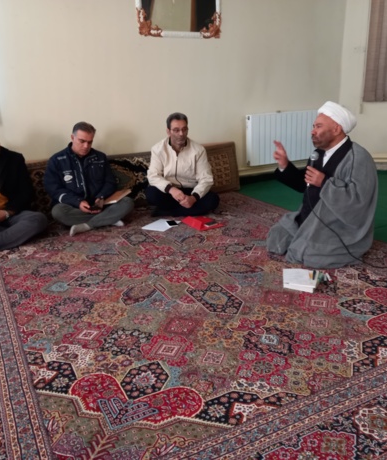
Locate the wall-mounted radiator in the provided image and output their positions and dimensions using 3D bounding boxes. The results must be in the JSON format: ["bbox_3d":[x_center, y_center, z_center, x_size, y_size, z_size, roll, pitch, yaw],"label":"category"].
[{"bbox_3d":[1.091,-1.100,5.282,1.033,0.570,0.100,-10,20,-26],"label":"wall-mounted radiator"}]

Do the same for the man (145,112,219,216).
[{"bbox_3d":[-0.154,-0.631,4.141,0.700,0.880,0.650,-7,19,-18],"label":"man"}]

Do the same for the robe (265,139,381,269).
[{"bbox_3d":[0.868,-0.220,2.974,0.630,0.770,0.620,-6,18,-14],"label":"robe"}]

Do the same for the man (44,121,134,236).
[{"bbox_3d":[-0.884,-0.487,3.797,0.720,0.850,0.680,-10,20,-26],"label":"man"}]

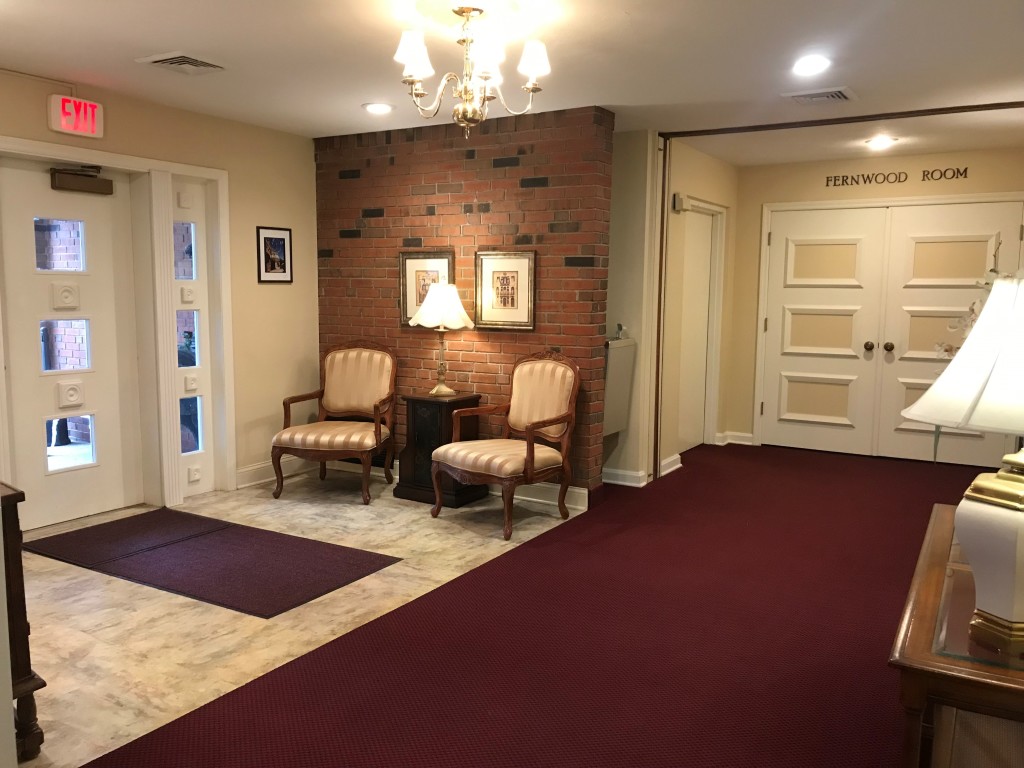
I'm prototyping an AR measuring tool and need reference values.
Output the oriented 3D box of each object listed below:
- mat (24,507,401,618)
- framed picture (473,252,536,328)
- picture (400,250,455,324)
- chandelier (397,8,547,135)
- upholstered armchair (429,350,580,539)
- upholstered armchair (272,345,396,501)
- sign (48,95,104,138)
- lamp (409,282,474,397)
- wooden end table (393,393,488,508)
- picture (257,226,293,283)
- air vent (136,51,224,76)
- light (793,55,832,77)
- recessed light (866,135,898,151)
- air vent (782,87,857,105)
[{"bbox_3d":[-1.563,0.857,4.255,1.825,0.012,0.890,4,8,30],"label":"mat"},{"bbox_3d":[-0.055,-0.587,5.247,0.442,0.503,0.030,4,8,30],"label":"framed picture"},{"bbox_3d":[-0.578,-0.633,5.555,0.442,0.495,0.030,4,8,30],"label":"picture"},{"bbox_3d":[-0.174,-1.191,3.199,0.600,0.473,0.600,1,7,0],"label":"chandelier"},{"bbox_3d":[-0.030,0.311,4.872,0.680,0.985,0.670,-6,9,-44],"label":"upholstered armchair"},{"bbox_3d":[-1.155,0.226,5.535,0.680,0.980,0.670,2,7,11],"label":"upholstered armchair"},{"bbox_3d":[-2.328,-1.426,4.432,0.045,0.185,0.295,5,8,31],"label":"sign"},{"bbox_3d":[-0.448,-0.287,5.253,0.410,0.720,0.410,1,7,0],"label":"lamp"},{"bbox_3d":[-0.461,0.406,5.400,0.510,0.667,0.395,5,8,31],"label":"wooden end table"},{"bbox_3d":[-1.635,-0.884,5.702,0.020,0.375,0.318,5,8,31],"label":"picture"},{"bbox_3d":[-1.558,-1.522,3.964,0.320,0.020,0.320,4,8,30],"label":"air vent"},{"bbox_3d":[1.413,-1.497,3.905,0.180,0.040,0.180,5,8,31],"label":"light"},{"bbox_3d":[2.601,-1.694,5.819,0.215,0.030,0.215,4,8,30],"label":"recessed light"},{"bbox_3d":[1.685,-1.568,4.531,0.330,0.030,0.330,5,8,31],"label":"air vent"}]

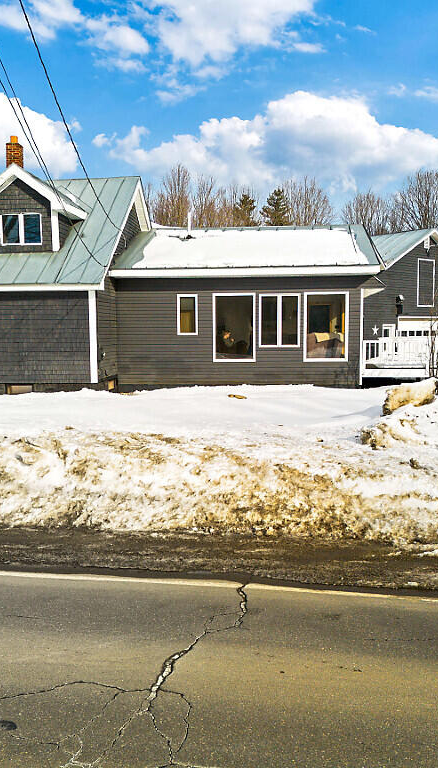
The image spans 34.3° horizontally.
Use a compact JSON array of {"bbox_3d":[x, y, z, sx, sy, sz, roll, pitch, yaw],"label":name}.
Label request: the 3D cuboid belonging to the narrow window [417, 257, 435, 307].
[{"bbox_3d":[9.599,-4.707,32.924,1.350,2.250,0.120,-5,6,-41],"label":"narrow window"}]

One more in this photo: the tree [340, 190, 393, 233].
[{"bbox_3d":[13.404,-10.163,64.375,5.200,14.480,5.200,0,5,0],"label":"tree"}]

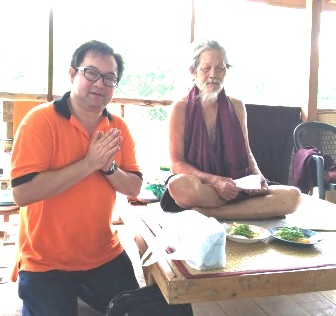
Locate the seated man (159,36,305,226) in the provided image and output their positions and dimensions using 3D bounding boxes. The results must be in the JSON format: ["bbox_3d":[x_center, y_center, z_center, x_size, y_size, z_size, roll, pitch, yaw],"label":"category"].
[{"bbox_3d":[0.310,-0.170,1.950,0.700,0.840,0.580,1,7,-16],"label":"seated man"}]

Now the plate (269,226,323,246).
[{"bbox_3d":[0.487,0.301,1.420,0.205,0.045,0.205,3,7,0],"label":"plate"}]

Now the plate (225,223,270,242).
[{"bbox_3d":[0.304,0.293,1.435,0.200,0.045,0.200,3,7,0],"label":"plate"}]

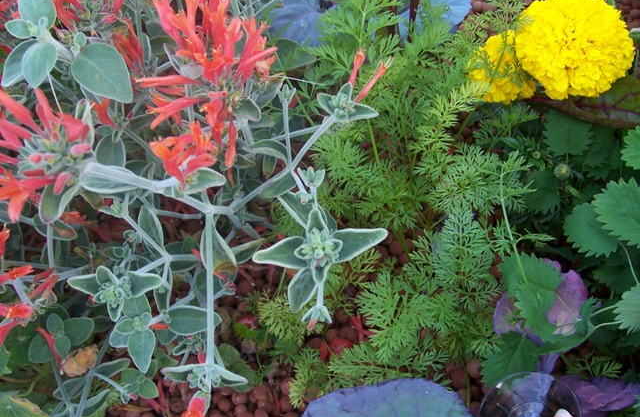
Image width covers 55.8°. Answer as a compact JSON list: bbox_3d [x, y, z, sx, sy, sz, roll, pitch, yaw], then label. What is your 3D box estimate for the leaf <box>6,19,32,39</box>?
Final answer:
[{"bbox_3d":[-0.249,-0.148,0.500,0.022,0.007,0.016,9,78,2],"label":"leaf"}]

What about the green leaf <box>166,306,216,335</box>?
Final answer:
[{"bbox_3d":[-0.113,0.099,0.545,0.049,0.010,0.028,2,72,0],"label":"green leaf"}]

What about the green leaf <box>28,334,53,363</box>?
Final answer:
[{"bbox_3d":[-0.276,0.139,0.600,0.034,0.008,0.026,-41,81,-8],"label":"green leaf"}]

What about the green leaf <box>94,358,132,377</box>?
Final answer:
[{"bbox_3d":[-0.187,0.143,0.546,0.033,0.009,0.018,-17,49,-7],"label":"green leaf"}]

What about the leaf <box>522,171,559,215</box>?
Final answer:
[{"bbox_3d":[0.233,-0.016,0.640,0.045,0.010,0.047,-28,75,-8],"label":"leaf"}]

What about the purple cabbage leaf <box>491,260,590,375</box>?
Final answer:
[{"bbox_3d":[0.204,0.101,0.560,0.090,0.035,0.101,0,90,-3],"label":"purple cabbage leaf"}]

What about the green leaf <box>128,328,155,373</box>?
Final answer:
[{"bbox_3d":[-0.149,0.119,0.503,0.023,0.007,0.036,-8,73,-2],"label":"green leaf"}]

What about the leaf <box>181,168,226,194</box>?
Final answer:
[{"bbox_3d":[-0.091,-0.022,0.471,0.036,0.011,0.021,-17,60,-17],"label":"leaf"}]

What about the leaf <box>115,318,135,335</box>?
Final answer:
[{"bbox_3d":[-0.161,0.097,0.498,0.017,0.005,0.013,-3,69,-1],"label":"leaf"}]

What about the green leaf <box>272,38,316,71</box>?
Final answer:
[{"bbox_3d":[-0.028,-0.145,0.580,0.051,0.010,0.031,3,59,-12],"label":"green leaf"}]

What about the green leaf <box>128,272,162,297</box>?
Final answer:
[{"bbox_3d":[-0.142,0.062,0.492,0.028,0.010,0.019,-4,70,-8],"label":"green leaf"}]

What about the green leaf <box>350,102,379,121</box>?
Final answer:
[{"bbox_3d":[0.034,-0.075,0.472,0.025,0.008,0.015,0,52,12],"label":"green leaf"}]

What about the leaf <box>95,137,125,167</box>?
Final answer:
[{"bbox_3d":[-0.193,-0.052,0.560,0.029,0.008,0.032,6,78,1],"label":"leaf"}]

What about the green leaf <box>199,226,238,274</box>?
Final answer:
[{"bbox_3d":[-0.095,0.041,0.570,0.035,0.012,0.050,-16,80,-9],"label":"green leaf"}]

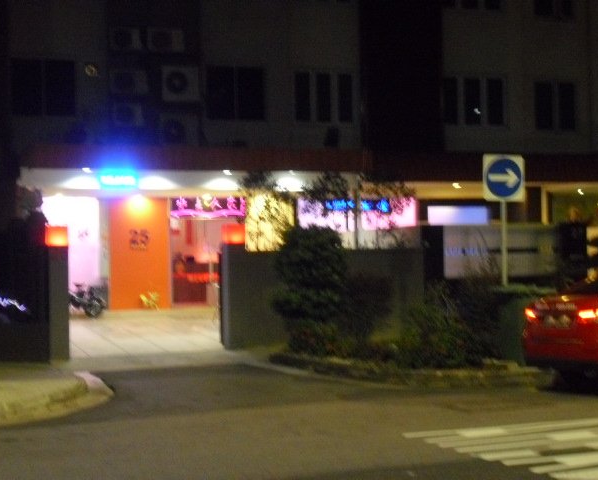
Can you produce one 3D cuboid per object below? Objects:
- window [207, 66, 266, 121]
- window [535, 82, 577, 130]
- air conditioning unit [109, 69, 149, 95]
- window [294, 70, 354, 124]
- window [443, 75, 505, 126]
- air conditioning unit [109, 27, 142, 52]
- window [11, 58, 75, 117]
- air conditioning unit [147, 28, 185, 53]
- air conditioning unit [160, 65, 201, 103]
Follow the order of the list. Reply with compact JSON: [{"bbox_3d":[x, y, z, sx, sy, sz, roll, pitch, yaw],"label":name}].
[{"bbox_3d":[-1.643,-3.841,31.469,1.581,1.389,0.130,-1,0,-19],"label":"window"},{"bbox_3d":[6.433,-3.367,30.200,1.170,1.210,0.150,-1,0,-20],"label":"window"},{"bbox_3d":[-3.776,-3.509,26.772,0.870,0.570,0.310,-1,0,-20],"label":"air conditioning unit"},{"bbox_3d":[0.584,-3.398,28.656,1.470,1.200,0.150,-1,0,-20],"label":"window"},{"bbox_3d":[4.933,-3.906,33.772,1.931,1.407,0.130,-1,0,-19],"label":"window"},{"bbox_3d":[-3.861,-4.450,26.741,0.720,0.510,0.290,-1,0,-20],"label":"air conditioning unit"},{"bbox_3d":[-6.334,-3.789,29.827,1.567,1.399,0.130,-1,0,-19],"label":"window"},{"bbox_3d":[-3.390,-5.095,30.714,0.882,0.607,0.330,-1,0,-19],"label":"air conditioning unit"},{"bbox_3d":[-2.679,-3.538,27.171,0.850,0.800,0.330,-1,0,-20],"label":"air conditioning unit"}]

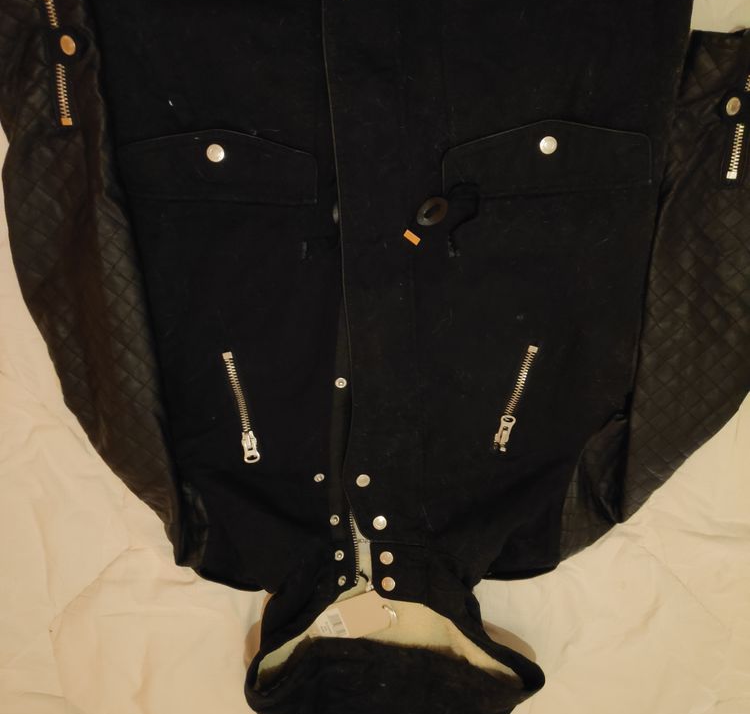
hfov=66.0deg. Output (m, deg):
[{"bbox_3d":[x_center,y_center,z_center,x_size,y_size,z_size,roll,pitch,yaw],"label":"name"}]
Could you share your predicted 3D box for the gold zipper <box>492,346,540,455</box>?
[{"bbox_3d":[0.157,0.050,0.640,0.022,0.010,0.136,10,113,-4],"label":"gold zipper"}]

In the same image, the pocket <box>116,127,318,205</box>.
[{"bbox_3d":[-0.146,-0.179,0.542,0.184,0.012,0.064,2,113,-1],"label":"pocket"}]

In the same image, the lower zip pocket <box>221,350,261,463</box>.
[{"bbox_3d":[-0.149,0.059,0.644,0.019,0.010,0.140,-5,113,2],"label":"lower zip pocket"}]

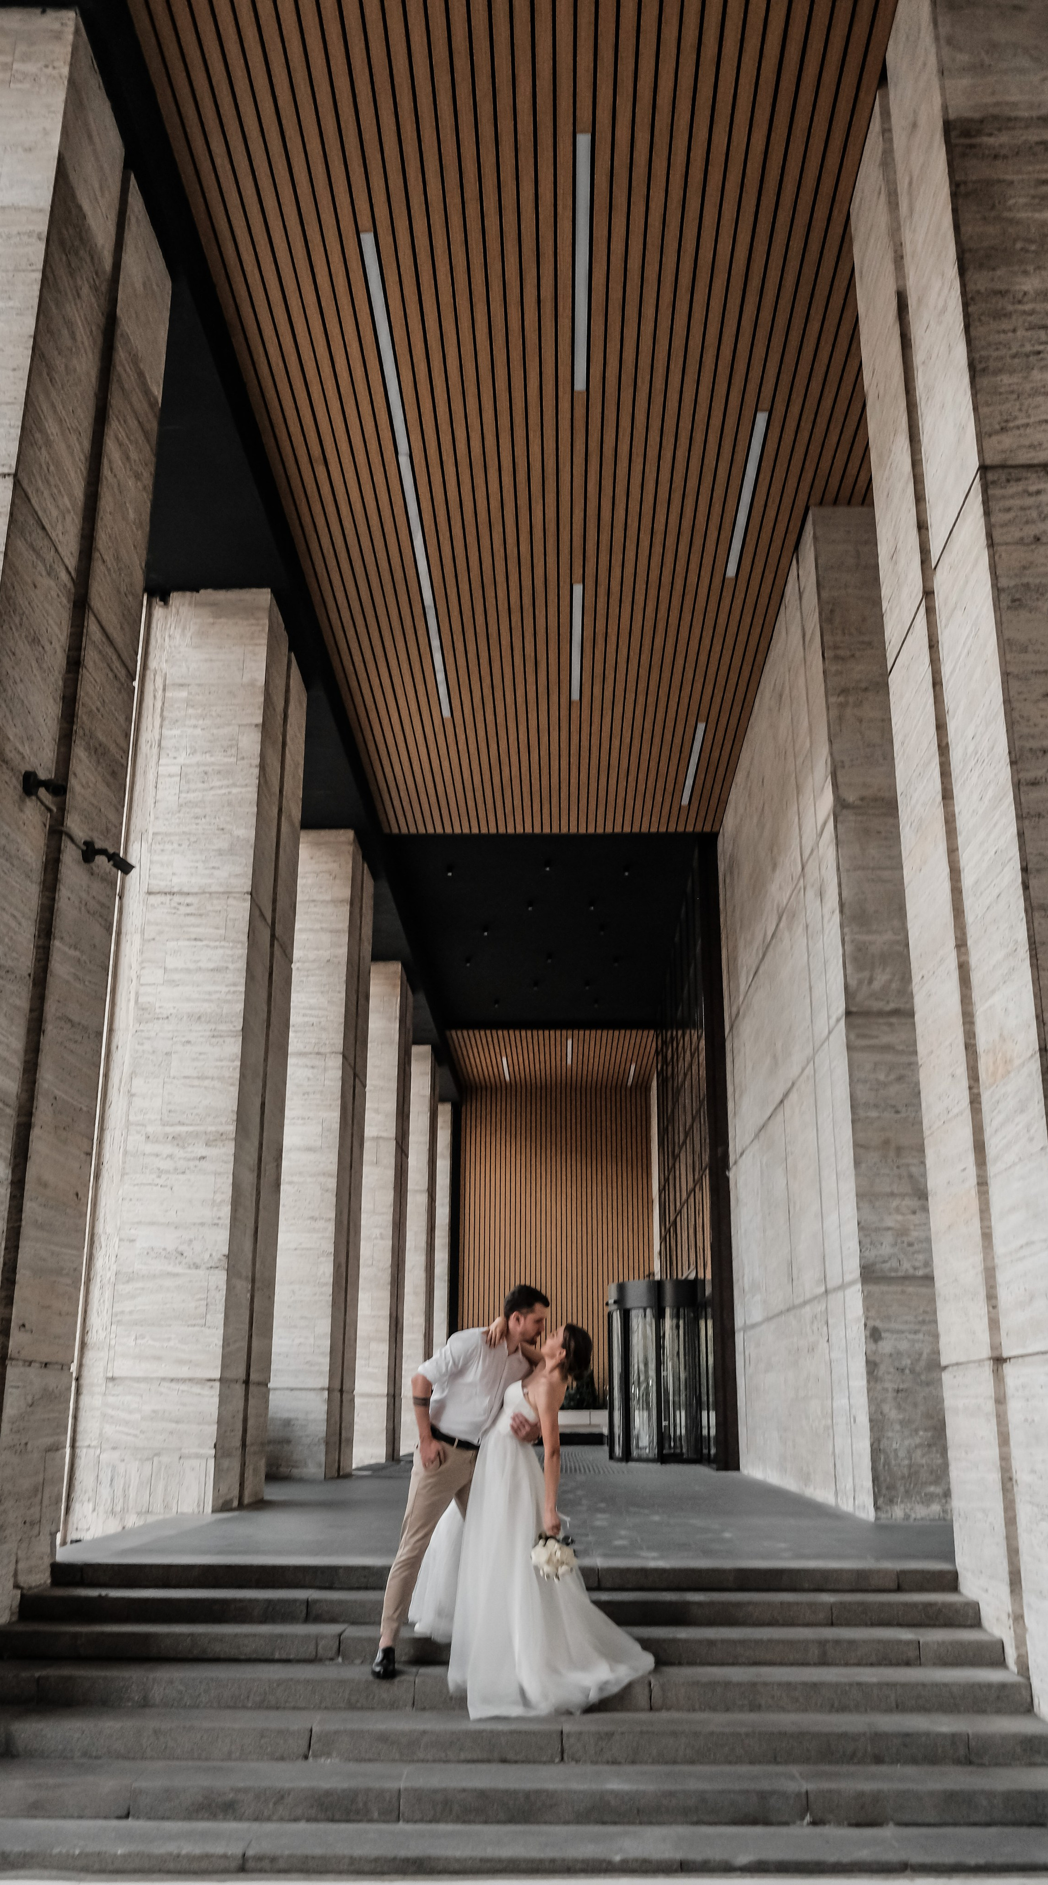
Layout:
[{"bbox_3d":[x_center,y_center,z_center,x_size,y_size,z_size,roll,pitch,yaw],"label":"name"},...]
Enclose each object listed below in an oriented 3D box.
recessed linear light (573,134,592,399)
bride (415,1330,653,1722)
[{"bbox_3d":[0.448,-5.112,10.801,0.100,0.060,2.553,0,-18,1],"label":"recessed linear light"},{"bbox_3d":[0.017,2.592,6.493,1.080,1.620,0.750,3,-19,-9],"label":"bride"}]

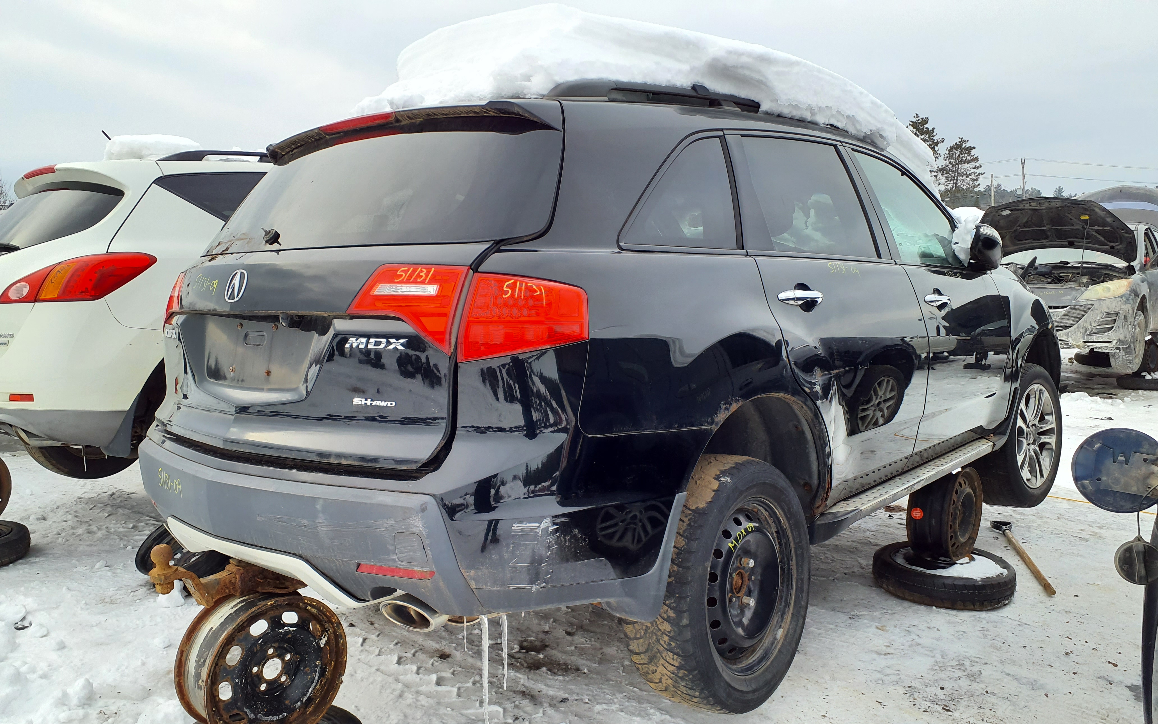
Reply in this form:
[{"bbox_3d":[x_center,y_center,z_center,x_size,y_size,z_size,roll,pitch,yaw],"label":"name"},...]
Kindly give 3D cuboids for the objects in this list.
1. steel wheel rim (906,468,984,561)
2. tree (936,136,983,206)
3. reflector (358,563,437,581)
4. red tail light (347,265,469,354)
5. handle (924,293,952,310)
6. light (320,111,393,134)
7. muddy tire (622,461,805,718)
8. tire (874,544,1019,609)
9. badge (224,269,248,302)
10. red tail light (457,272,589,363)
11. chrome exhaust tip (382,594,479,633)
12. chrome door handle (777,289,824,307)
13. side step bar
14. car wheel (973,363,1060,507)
[{"bbox_3d":[1.778,0.724,4.130,0.188,0.464,0.464,6,8,43],"label":"steel wheel rim"},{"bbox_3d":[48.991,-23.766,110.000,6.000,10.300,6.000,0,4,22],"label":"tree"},{"bbox_3d":[-0.397,0.452,1.847,0.182,0.022,0.016,1,5,13],"label":"reflector"},{"bbox_3d":[-0.382,-0.119,1.870,0.315,0.200,0.101,1,5,29],"label":"red tail light"},{"bbox_3d":[1.369,-0.237,3.241,0.045,0.048,0.250,4,7,41],"label":"handle"},{"bbox_3d":[-0.618,-0.668,2.393,0.345,0.028,0.032,4,7,41],"label":"light"},{"bbox_3d":[0.411,0.625,2.427,0.237,0.712,0.712,-4,1,42],"label":"muddy tire"},{"bbox_3d":[1.693,0.985,3.970,0.615,0.155,0.615,1,5,23],"label":"tire"},{"bbox_3d":[-0.881,-0.194,2.184,0.095,0.089,0.010,3,-13,41],"label":"badge"},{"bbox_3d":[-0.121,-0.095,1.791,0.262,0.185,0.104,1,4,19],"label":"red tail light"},{"bbox_3d":[-0.294,0.522,1.812,0.207,0.081,0.157,3,6,41],"label":"chrome exhaust tip"},{"bbox_3d":[0.634,-0.183,2.423,0.051,0.044,0.227,3,6,41],"label":"chrome door handle"},{"bbox_3d":[1.339,0.458,3.331,0.140,0.085,1.760,4,7,41],"label":"side step bar"},{"bbox_3d":[2.263,0.379,4.439,0.735,0.735,0.255,-5,3,-42],"label":"car wheel"}]

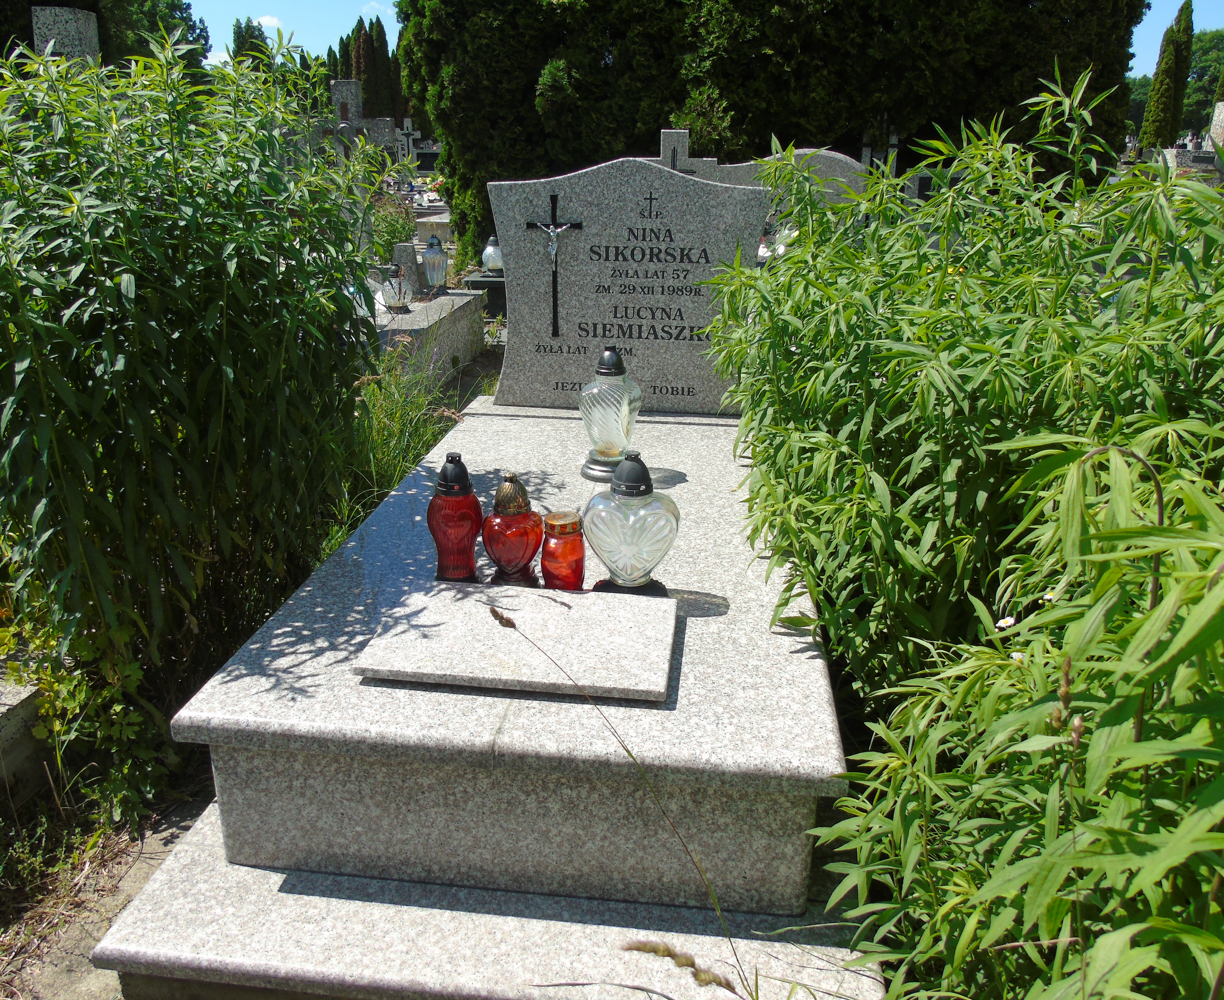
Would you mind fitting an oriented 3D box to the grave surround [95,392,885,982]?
[{"bbox_3d":[-0.068,0.213,2.240,1.067,0.369,2.123,3,21,5],"label":"grave surround"}]

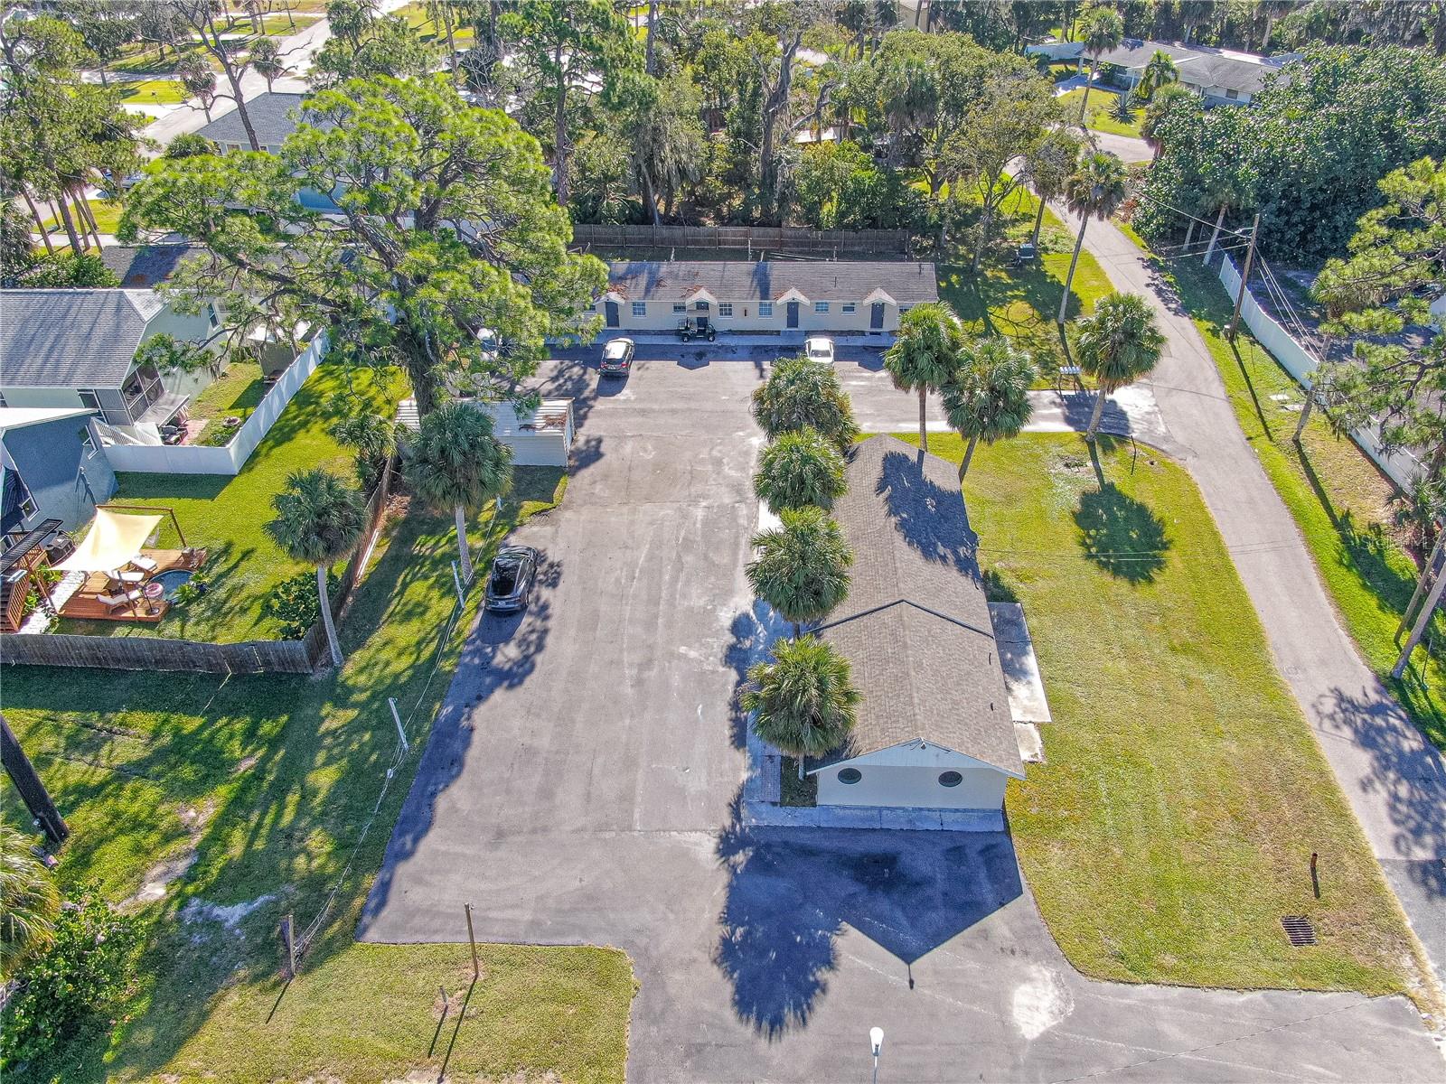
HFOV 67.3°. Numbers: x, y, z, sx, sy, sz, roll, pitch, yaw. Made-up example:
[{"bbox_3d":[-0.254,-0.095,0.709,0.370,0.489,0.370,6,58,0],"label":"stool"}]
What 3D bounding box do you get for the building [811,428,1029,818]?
[{"bbox_3d":[7.798,2.428,49.201,8.100,4.380,21.300,1,37,3],"label":"building"}]

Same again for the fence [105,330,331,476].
[{"bbox_3d":[-31.217,-9.155,68.054,7.800,1.800,15.300,1,37,3],"label":"fence"}]

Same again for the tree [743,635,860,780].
[{"bbox_3d":[2.999,6.852,41.188,4.300,7.150,4.300,1,37,3],"label":"tree"}]

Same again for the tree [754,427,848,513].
[{"bbox_3d":[3.728,-2.553,53.469,4.600,6.700,4.600,-2,35,0],"label":"tree"}]

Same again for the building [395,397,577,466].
[{"bbox_3d":[-13.938,-6.336,63.386,10.100,2.500,3.800,1,35,4],"label":"building"}]

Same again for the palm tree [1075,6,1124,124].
[{"bbox_3d":[39.146,-50.027,114.260,4.619,11.300,4.619,1,36,3],"label":"palm tree"}]

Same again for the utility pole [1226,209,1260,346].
[{"bbox_3d":[33.281,-16.813,70.260,1.700,8.750,0.450,-15,39,-17],"label":"utility pole"}]

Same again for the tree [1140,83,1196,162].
[{"bbox_3d":[41.504,-39.157,102.105,4.813,7.800,4.813,1,36,3],"label":"tree"}]

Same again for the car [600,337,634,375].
[{"bbox_3d":[-6.793,-12.505,71.823,1.840,1.600,4.400,2,37,5],"label":"car"}]

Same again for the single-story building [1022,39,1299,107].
[{"bbox_3d":[56.913,-59.393,135.723,17.000,4.300,32.000,-22,40,-27],"label":"single-story building"}]

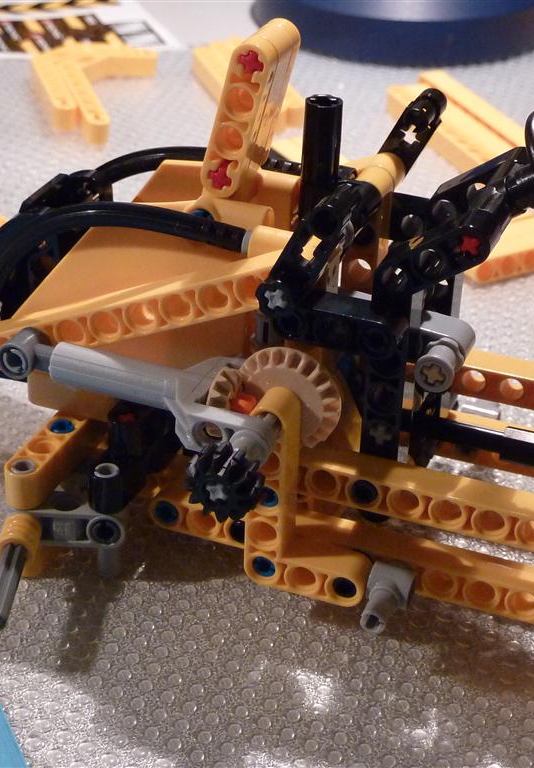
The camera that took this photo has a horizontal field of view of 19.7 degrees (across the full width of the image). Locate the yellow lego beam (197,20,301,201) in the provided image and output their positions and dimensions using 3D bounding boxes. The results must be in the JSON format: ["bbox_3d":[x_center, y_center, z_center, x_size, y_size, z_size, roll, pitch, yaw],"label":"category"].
[{"bbox_3d":[-0.003,-0.052,0.288,0.008,0.032,0.016,25,35,10],"label":"yellow lego beam"}]

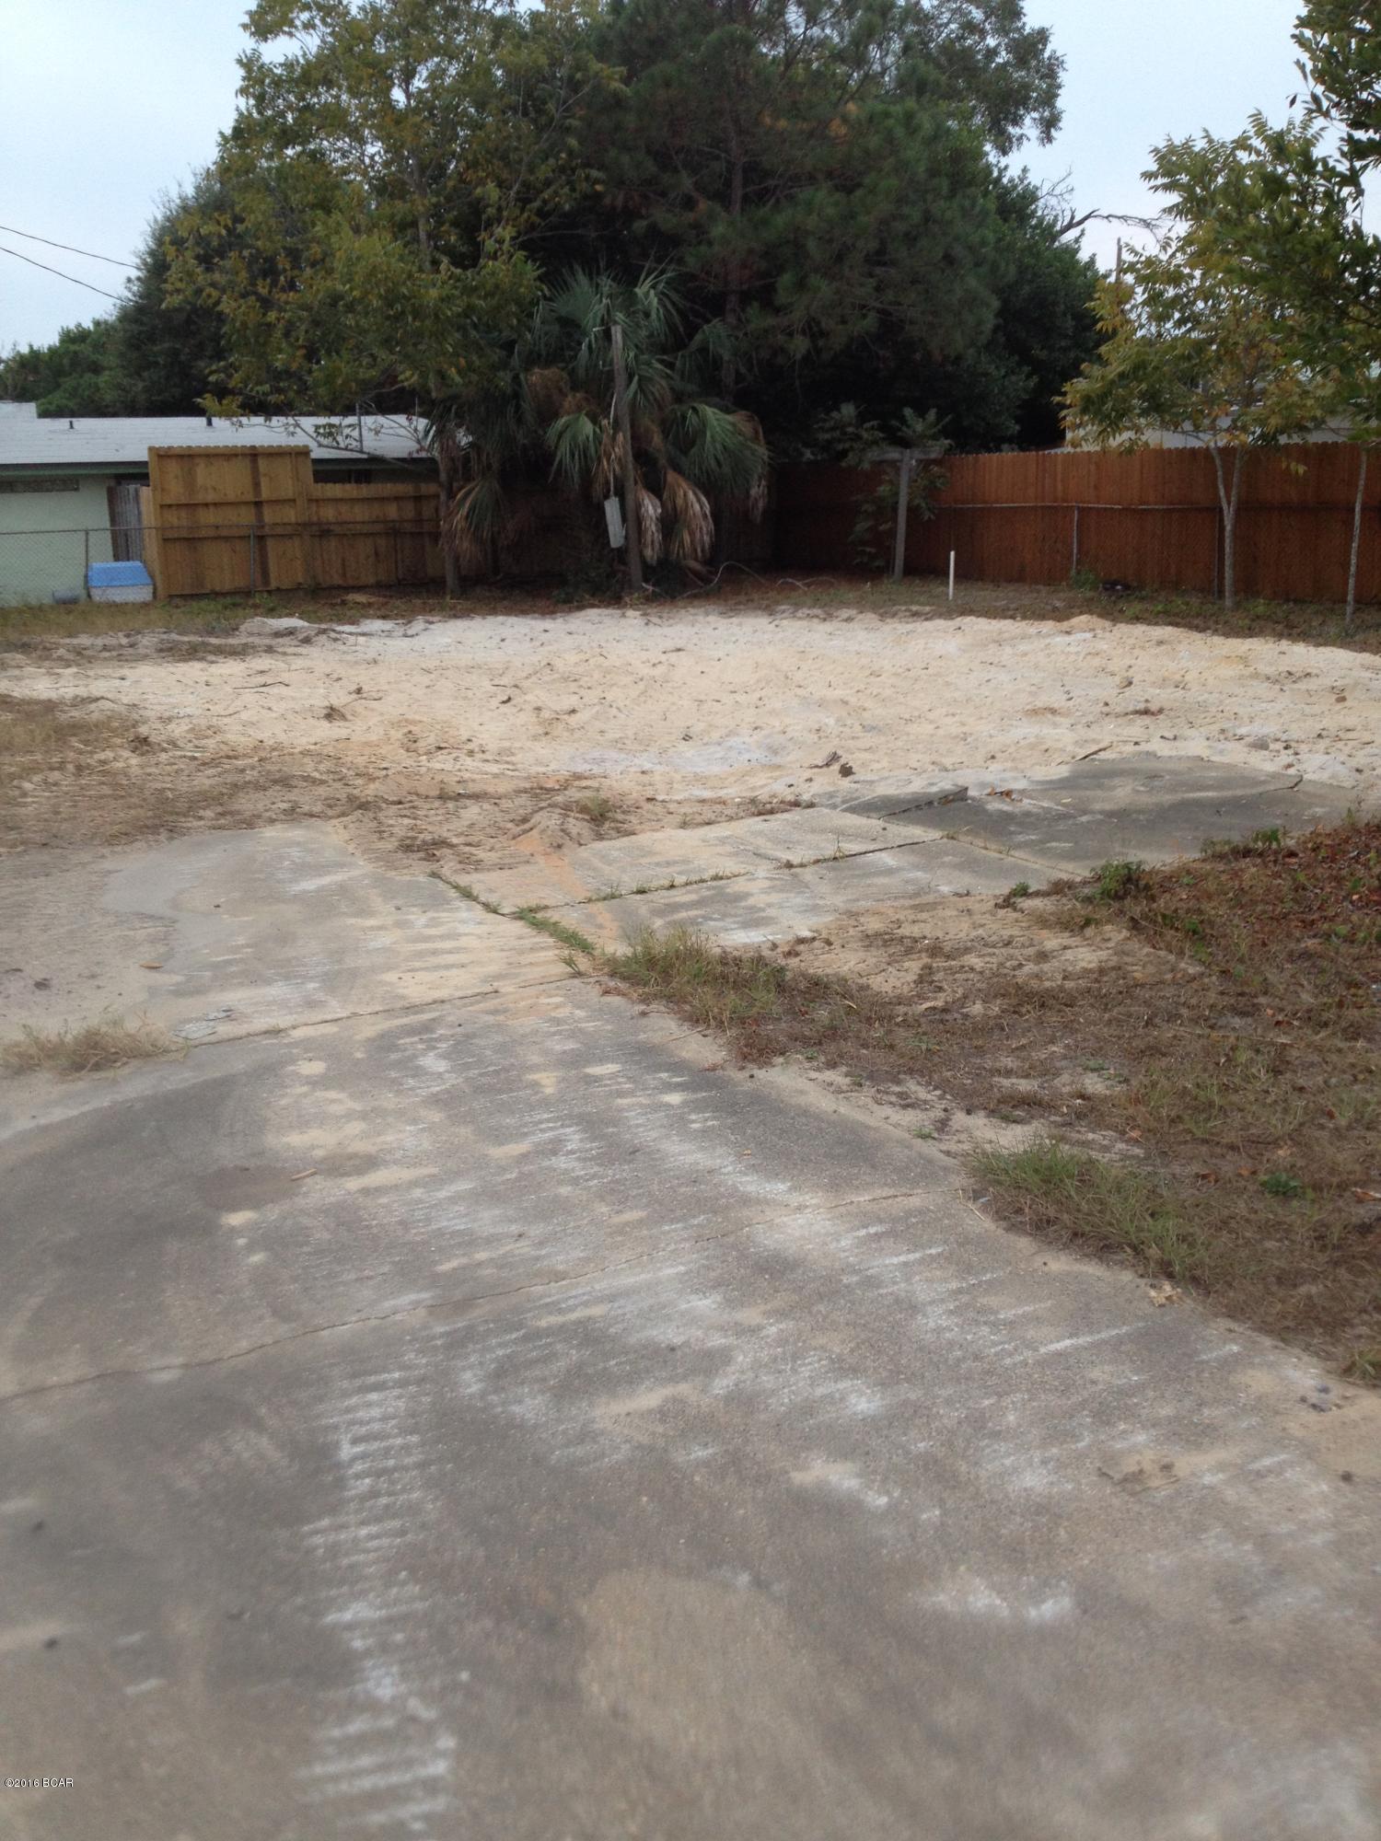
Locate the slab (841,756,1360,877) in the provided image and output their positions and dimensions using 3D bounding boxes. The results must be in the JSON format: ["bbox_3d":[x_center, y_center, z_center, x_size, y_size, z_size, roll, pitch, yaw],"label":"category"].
[{"bbox_3d":[2.114,-0.488,8.825,2.450,0.120,2.070,-9,16,-30],"label":"slab"}]

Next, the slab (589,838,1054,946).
[{"bbox_3d":[0.470,-0.053,7.218,2.100,0.120,0.960,-9,16,-30],"label":"slab"}]

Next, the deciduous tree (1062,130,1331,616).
[{"bbox_3d":[5.592,-5.918,20.413,2.934,4.985,2.900,-2,14,0],"label":"deciduous tree"}]

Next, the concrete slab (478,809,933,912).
[{"bbox_3d":[-0.024,-0.232,8.016,2.150,0.120,0.970,-9,16,-30],"label":"concrete slab"}]

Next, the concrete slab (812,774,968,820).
[{"bbox_3d":[1.032,-0.535,8.919,0.930,0.110,0.750,-9,16,-30],"label":"concrete slab"}]

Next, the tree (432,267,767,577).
[{"bbox_3d":[-1.303,-7.116,26.978,4.774,4.435,4.300,-2,14,0],"label":"tree"}]

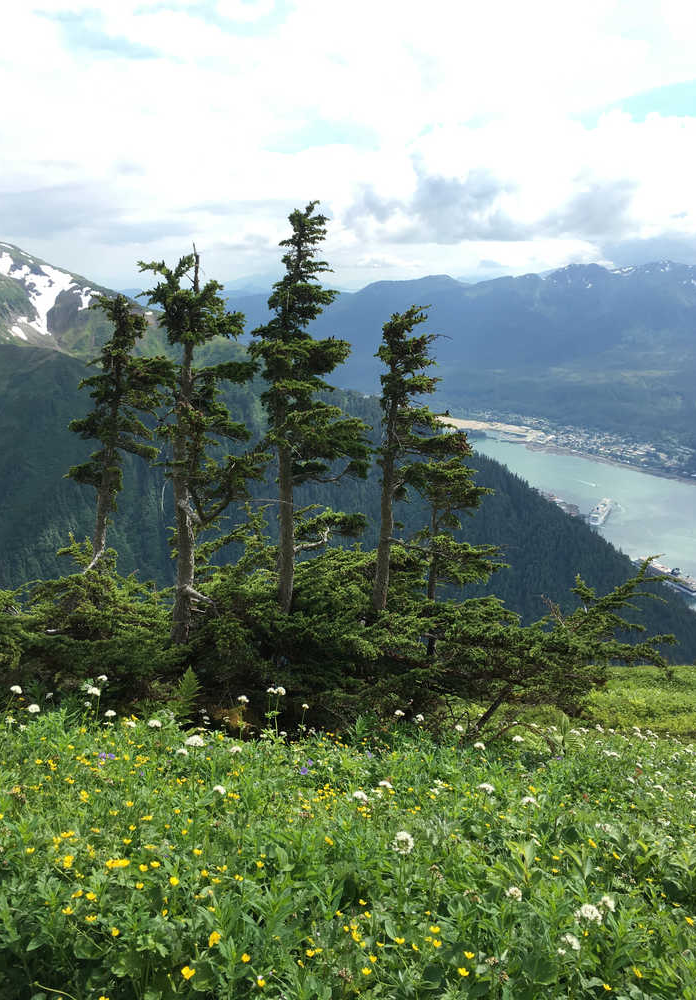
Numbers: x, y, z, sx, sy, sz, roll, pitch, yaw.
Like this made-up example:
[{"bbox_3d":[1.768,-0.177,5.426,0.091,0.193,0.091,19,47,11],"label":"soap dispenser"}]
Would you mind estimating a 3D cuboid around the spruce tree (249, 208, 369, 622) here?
[{"bbox_3d":[-0.311,-0.461,6.794,0.950,3.595,0.950,0,14,0],"label":"spruce tree"}]

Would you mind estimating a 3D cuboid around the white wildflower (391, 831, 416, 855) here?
[{"bbox_3d":[0.129,0.797,1.950,0.052,0.045,0.050,0,14,0],"label":"white wildflower"}]

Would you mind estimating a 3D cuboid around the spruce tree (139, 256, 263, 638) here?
[{"bbox_3d":[-1.115,-0.217,6.443,0.930,3.181,0.900,0,14,0],"label":"spruce tree"}]

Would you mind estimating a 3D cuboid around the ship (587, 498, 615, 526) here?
[{"bbox_3d":[853.026,43.140,2823.648,34.000,43.000,255.000,7,16,26],"label":"ship"}]

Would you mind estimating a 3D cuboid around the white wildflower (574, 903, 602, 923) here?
[{"bbox_3d":[0.459,0.790,1.600,0.054,0.034,0.050,0,14,0],"label":"white wildflower"}]

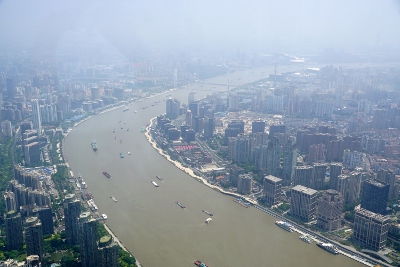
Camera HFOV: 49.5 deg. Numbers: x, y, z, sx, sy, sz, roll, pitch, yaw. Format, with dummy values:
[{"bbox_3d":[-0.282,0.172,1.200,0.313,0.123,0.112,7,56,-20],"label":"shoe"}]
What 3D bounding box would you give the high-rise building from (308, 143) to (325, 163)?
[{"bbox_3d":[457.000,75.900,1692.900,46.700,72.400,26.000,-1,15,-8],"label":"high-rise building"}]

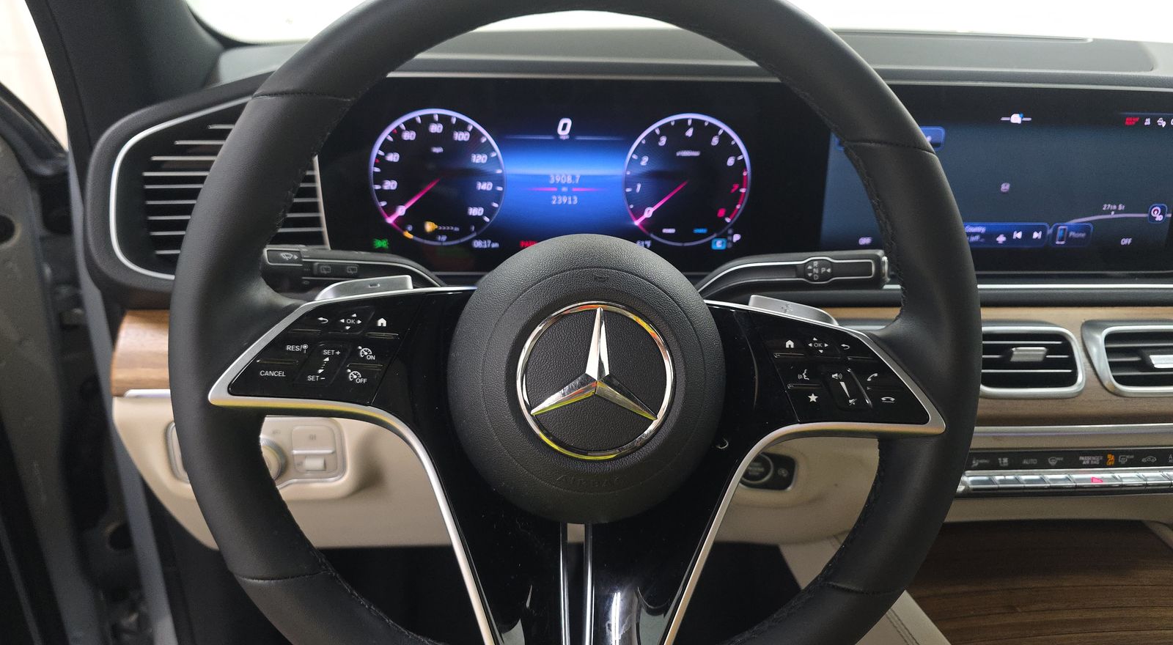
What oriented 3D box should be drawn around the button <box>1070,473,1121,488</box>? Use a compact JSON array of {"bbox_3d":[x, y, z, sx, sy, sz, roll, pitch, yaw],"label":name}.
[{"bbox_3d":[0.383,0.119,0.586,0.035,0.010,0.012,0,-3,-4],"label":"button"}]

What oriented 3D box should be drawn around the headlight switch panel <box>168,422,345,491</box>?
[{"bbox_3d":[-0.248,0.100,0.586,0.130,0.060,0.028,0,24,-4],"label":"headlight switch panel"}]

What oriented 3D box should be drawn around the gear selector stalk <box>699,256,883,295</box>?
[{"bbox_3d":[0.117,-0.028,0.450,0.117,0.026,0.028,0,14,-4],"label":"gear selector stalk"}]

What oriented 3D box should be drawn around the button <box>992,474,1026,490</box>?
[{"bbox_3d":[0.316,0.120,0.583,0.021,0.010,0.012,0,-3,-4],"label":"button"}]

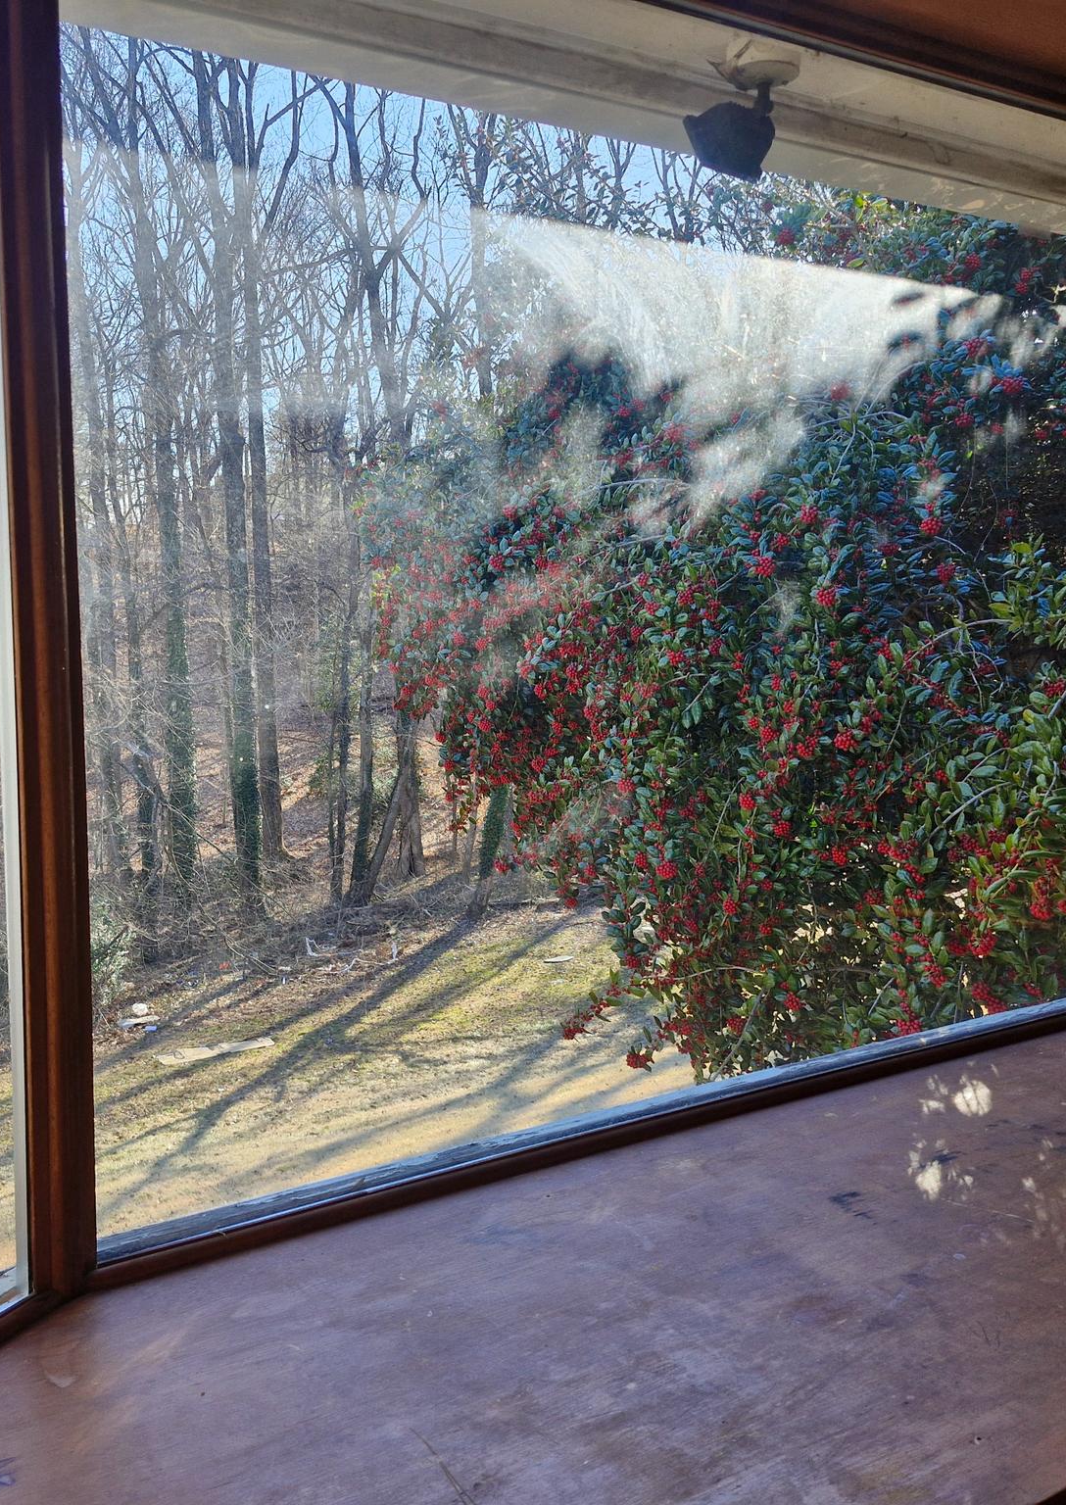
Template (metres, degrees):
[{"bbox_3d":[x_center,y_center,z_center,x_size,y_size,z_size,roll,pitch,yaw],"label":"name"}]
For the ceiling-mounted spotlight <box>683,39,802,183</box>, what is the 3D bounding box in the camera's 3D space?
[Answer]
[{"bbox_3d":[0.324,-0.948,1.974,0.137,0.162,0.157,-5,9,-39],"label":"ceiling-mounted spotlight"}]

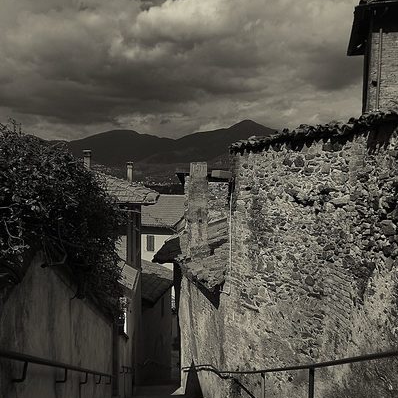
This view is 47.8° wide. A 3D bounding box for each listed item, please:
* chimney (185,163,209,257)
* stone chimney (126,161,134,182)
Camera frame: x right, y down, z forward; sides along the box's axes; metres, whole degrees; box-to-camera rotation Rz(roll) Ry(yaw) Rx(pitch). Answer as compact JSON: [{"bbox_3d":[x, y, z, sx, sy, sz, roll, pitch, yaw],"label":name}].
[{"bbox_3d":[-0.042,0.369,14.400,0.650,3.100,0.620,0,3,-5],"label":"chimney"},{"bbox_3d":[-2.584,-1.029,17.000,0.290,0.780,0.290,0,3,-5],"label":"stone chimney"}]

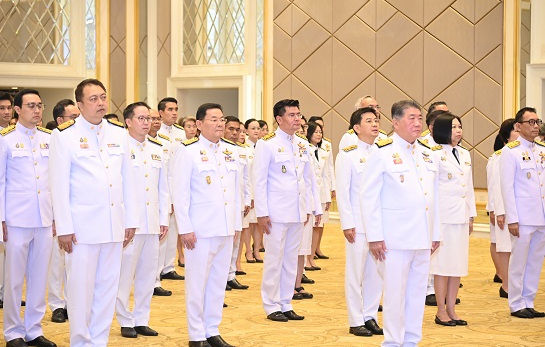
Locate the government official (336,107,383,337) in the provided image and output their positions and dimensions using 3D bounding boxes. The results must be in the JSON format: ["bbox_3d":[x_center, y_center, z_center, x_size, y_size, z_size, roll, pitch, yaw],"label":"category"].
[{"bbox_3d":[0.692,0.351,10.385,0.320,1.693,0.500,2,3,43],"label":"government official"}]

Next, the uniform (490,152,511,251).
[{"bbox_3d":[2.150,0.229,12.490,0.430,0.925,0.280,-2,3,-43],"label":"uniform"}]

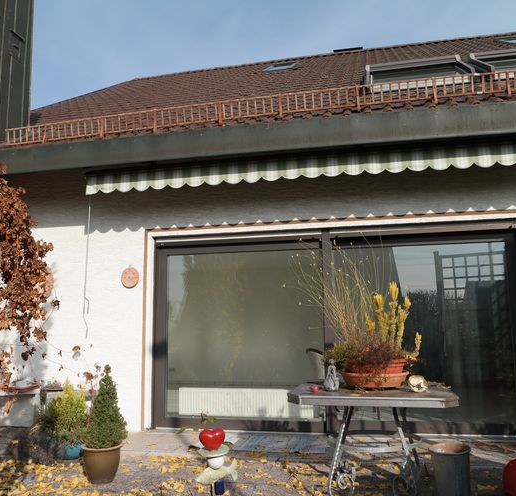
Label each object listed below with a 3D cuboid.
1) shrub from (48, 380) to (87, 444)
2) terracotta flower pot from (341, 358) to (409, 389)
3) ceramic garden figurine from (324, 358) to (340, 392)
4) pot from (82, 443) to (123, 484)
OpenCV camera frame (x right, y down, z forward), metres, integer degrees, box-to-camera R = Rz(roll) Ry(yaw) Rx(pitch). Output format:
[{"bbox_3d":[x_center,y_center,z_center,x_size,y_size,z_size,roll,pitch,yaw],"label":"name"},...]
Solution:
[{"bbox_3d":[-1.840,1.579,4.787,0.340,0.600,0.340,-2,-8,11],"label":"shrub"},{"bbox_3d":[0.958,1.019,4.075,0.535,0.220,0.535,-2,-8,11],"label":"terracotta flower pot"},{"bbox_3d":[0.582,0.989,3.866,0.115,0.236,0.105,-2,-8,10],"label":"ceramic garden figurine"},{"bbox_3d":[-1.280,1.762,4.066,0.315,0.280,0.315,-1,-8,0],"label":"pot"}]

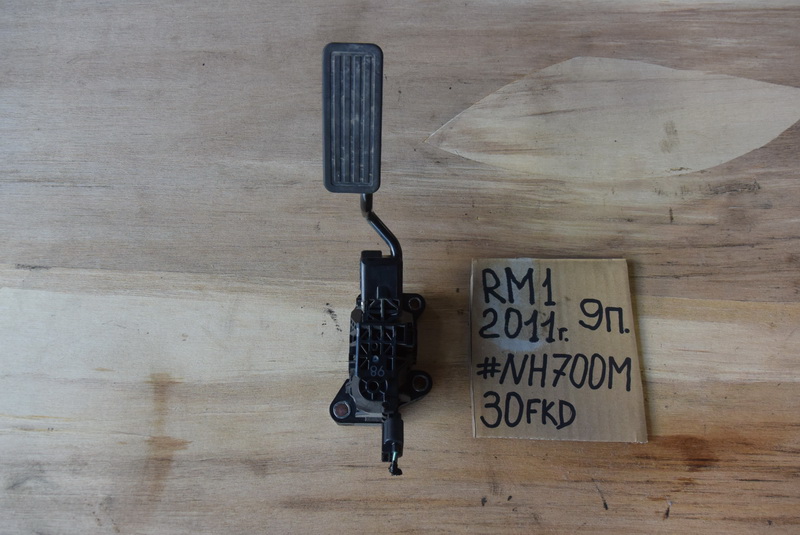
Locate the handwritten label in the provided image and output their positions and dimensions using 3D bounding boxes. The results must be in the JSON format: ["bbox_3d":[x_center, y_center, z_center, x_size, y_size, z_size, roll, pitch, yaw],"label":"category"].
[{"bbox_3d":[0.128,0.065,0.534,0.136,0.004,0.153,1,70,0],"label":"handwritten label"}]

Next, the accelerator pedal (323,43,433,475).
[{"bbox_3d":[-0.018,-0.007,0.500,0.087,0.118,0.316,0,70,0],"label":"accelerator pedal"}]

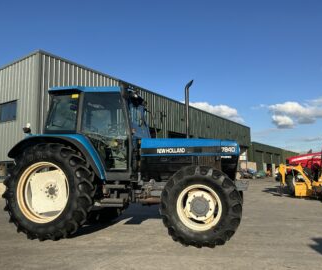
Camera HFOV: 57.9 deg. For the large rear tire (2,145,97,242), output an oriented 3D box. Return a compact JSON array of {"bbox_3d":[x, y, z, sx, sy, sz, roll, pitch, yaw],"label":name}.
[{"bbox_3d":[-1.924,0.974,5.029,1.635,1.630,0.450,-2,-6,15],"label":"large rear tire"}]

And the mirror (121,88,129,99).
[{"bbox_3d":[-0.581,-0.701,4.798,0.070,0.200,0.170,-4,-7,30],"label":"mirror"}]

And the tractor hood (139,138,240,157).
[{"bbox_3d":[0.544,0.222,5.235,1.690,0.360,0.600,-2,-6,15],"label":"tractor hood"}]

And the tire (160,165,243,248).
[{"bbox_3d":[0.604,1.074,4.396,1.205,1.200,0.400,-2,-6,15],"label":"tire"}]

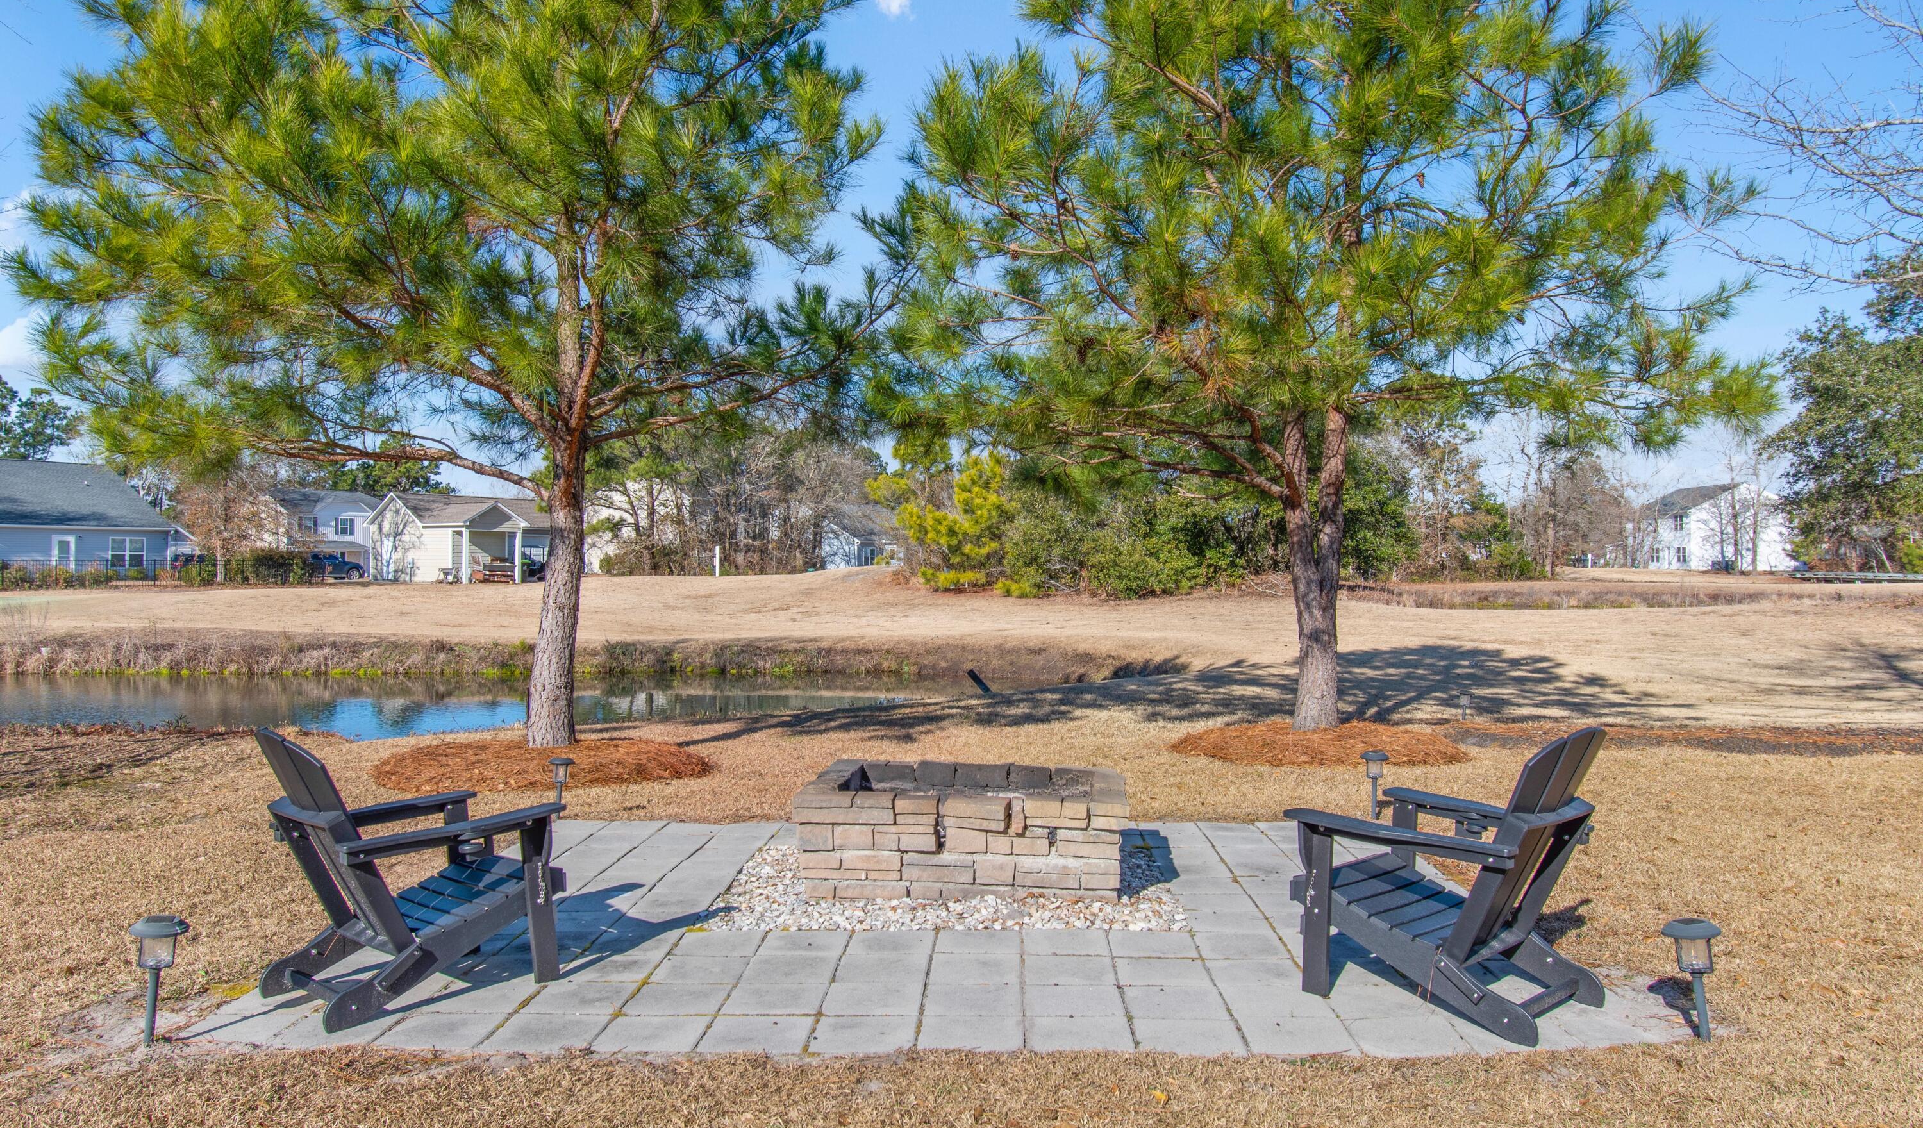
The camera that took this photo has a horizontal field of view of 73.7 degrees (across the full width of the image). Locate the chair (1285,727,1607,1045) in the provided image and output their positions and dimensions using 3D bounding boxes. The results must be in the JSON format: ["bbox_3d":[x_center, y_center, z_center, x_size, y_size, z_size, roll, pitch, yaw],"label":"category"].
[{"bbox_3d":[1.592,0.959,4.130,0.700,0.890,0.870,0,0,-45],"label":"chair"}]

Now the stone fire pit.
[{"bbox_3d":[0.030,1.195,5.830,1.390,0.455,0.970,0,0,3],"label":"stone fire pit"}]

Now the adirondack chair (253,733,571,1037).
[{"bbox_3d":[-1.867,0.981,4.309,0.700,0.890,0.870,-1,0,43],"label":"adirondack chair"}]

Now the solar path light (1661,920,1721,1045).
[{"bbox_3d":[2.164,1.219,3.761,0.174,0.364,0.174,-6,0,0],"label":"solar path light"}]

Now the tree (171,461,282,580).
[{"bbox_3d":[-37.861,-2.144,66.000,5.800,6.250,5.600,0,0,0],"label":"tree"}]

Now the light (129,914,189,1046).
[{"bbox_3d":[-2.393,1.234,3.804,0.172,0.387,0.172,2,0,0],"label":"light"}]

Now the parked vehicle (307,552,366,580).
[{"bbox_3d":[-38.351,0.163,77.000,4.600,1.650,1.850,0,0,-28],"label":"parked vehicle"}]

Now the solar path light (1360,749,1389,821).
[{"bbox_3d":[2.350,1.258,7.290,0.166,0.404,0.166,1,0,0],"label":"solar path light"}]

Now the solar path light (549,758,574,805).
[{"bbox_3d":[-2.352,1.314,7.513,0.160,0.368,0.160,3,0,0],"label":"solar path light"}]

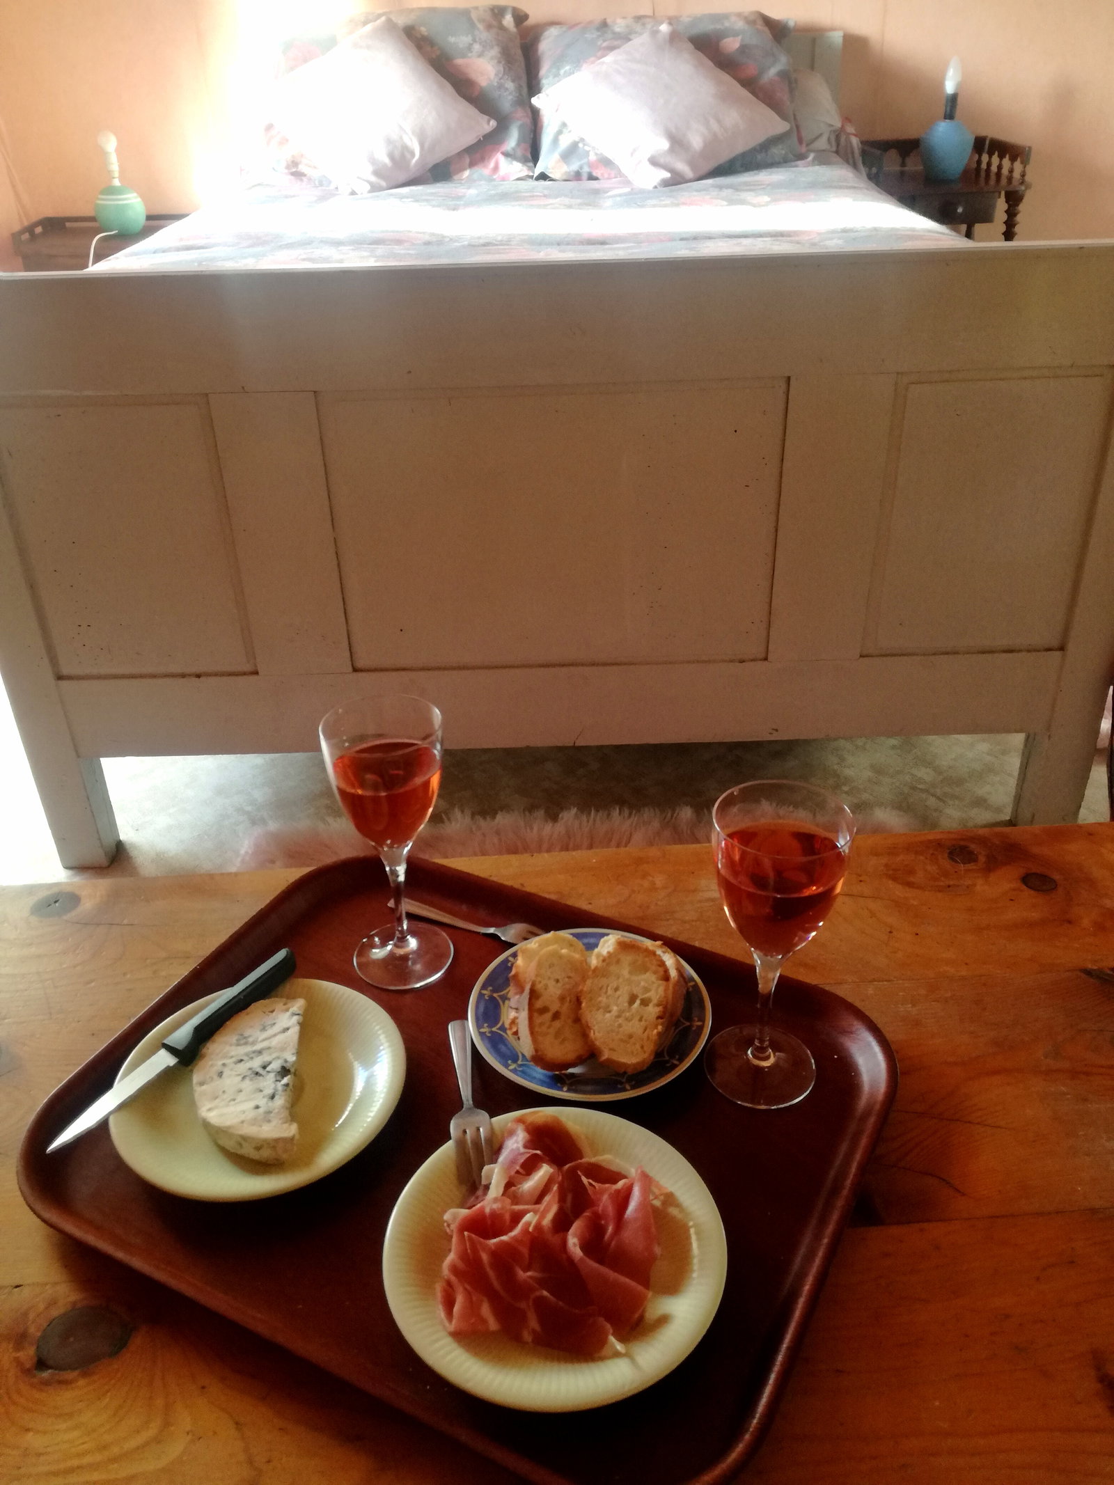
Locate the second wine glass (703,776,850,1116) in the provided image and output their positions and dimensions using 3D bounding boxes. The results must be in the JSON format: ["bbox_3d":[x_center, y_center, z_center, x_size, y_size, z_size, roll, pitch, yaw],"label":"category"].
[{"bbox_3d":[0.127,0.123,0.688,0.079,0.189,0.079,-1,30,1],"label":"second wine glass"}]

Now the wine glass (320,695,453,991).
[{"bbox_3d":[-0.111,0.072,0.786,0.079,0.189,0.079,-1,30,1],"label":"wine glass"}]

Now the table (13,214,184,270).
[{"bbox_3d":[-1.143,-1.059,3.171,0.440,0.668,0.330,-1,30,1],"label":"table"}]

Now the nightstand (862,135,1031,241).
[{"bbox_3d":[0.967,-1.157,3.103,0.363,0.804,0.350,-1,30,1],"label":"nightstand"}]

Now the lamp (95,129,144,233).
[{"bbox_3d":[-1.128,-1.431,2.966,0.130,0.236,0.130,-1,30,1],"label":"lamp"}]

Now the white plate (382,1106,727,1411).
[{"bbox_3d":[-0.001,0.269,0.601,0.174,0.030,0.174,-1,30,1],"label":"white plate"}]

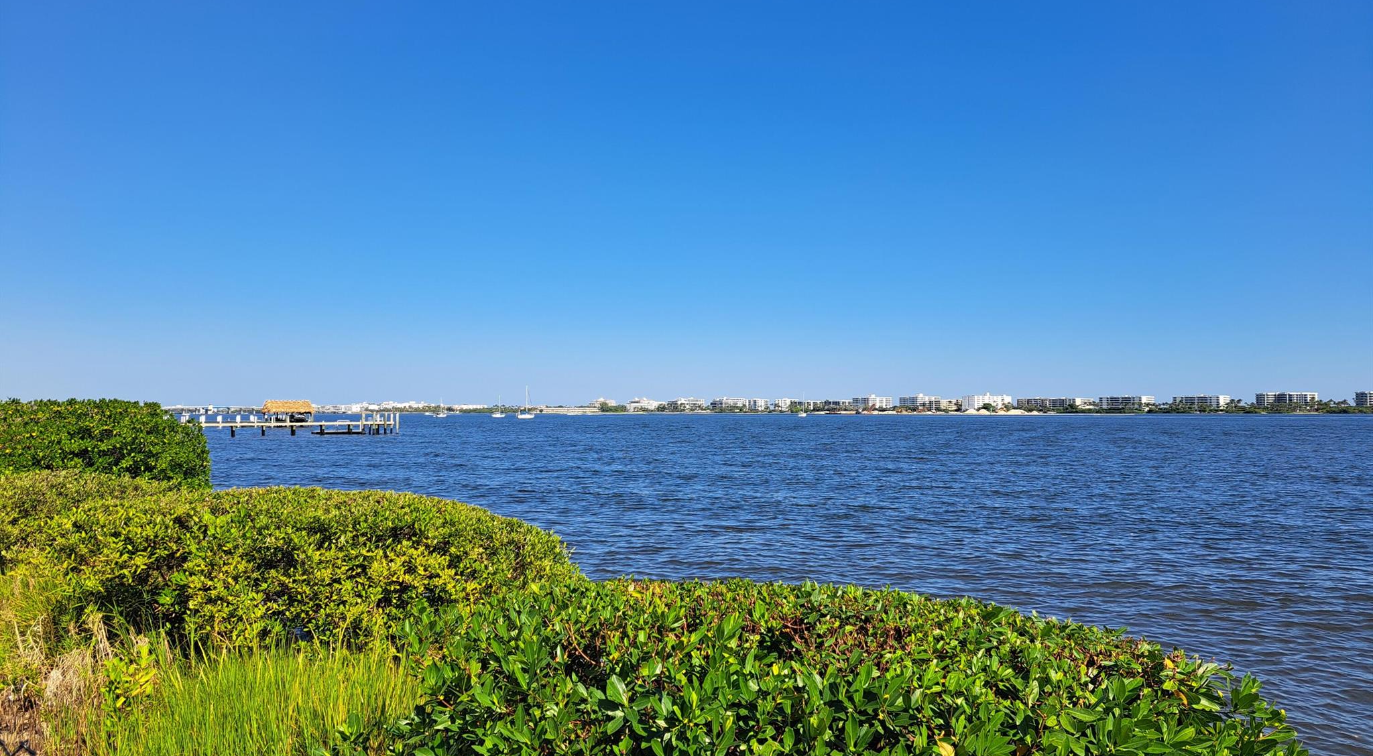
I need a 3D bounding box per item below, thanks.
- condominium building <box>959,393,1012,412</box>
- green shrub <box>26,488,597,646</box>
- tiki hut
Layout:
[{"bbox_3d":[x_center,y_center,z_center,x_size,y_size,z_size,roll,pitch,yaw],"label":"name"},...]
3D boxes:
[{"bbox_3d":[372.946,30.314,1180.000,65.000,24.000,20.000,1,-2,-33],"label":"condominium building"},{"bbox_3d":[-4.277,2.002,10.800,5.300,1.350,3.000,1,-2,-15],"label":"green shrub"},{"bbox_3d":[-48.936,4.179,117.000,5.200,2.800,3.600,1,-2,-34],"label":"tiki hut"}]

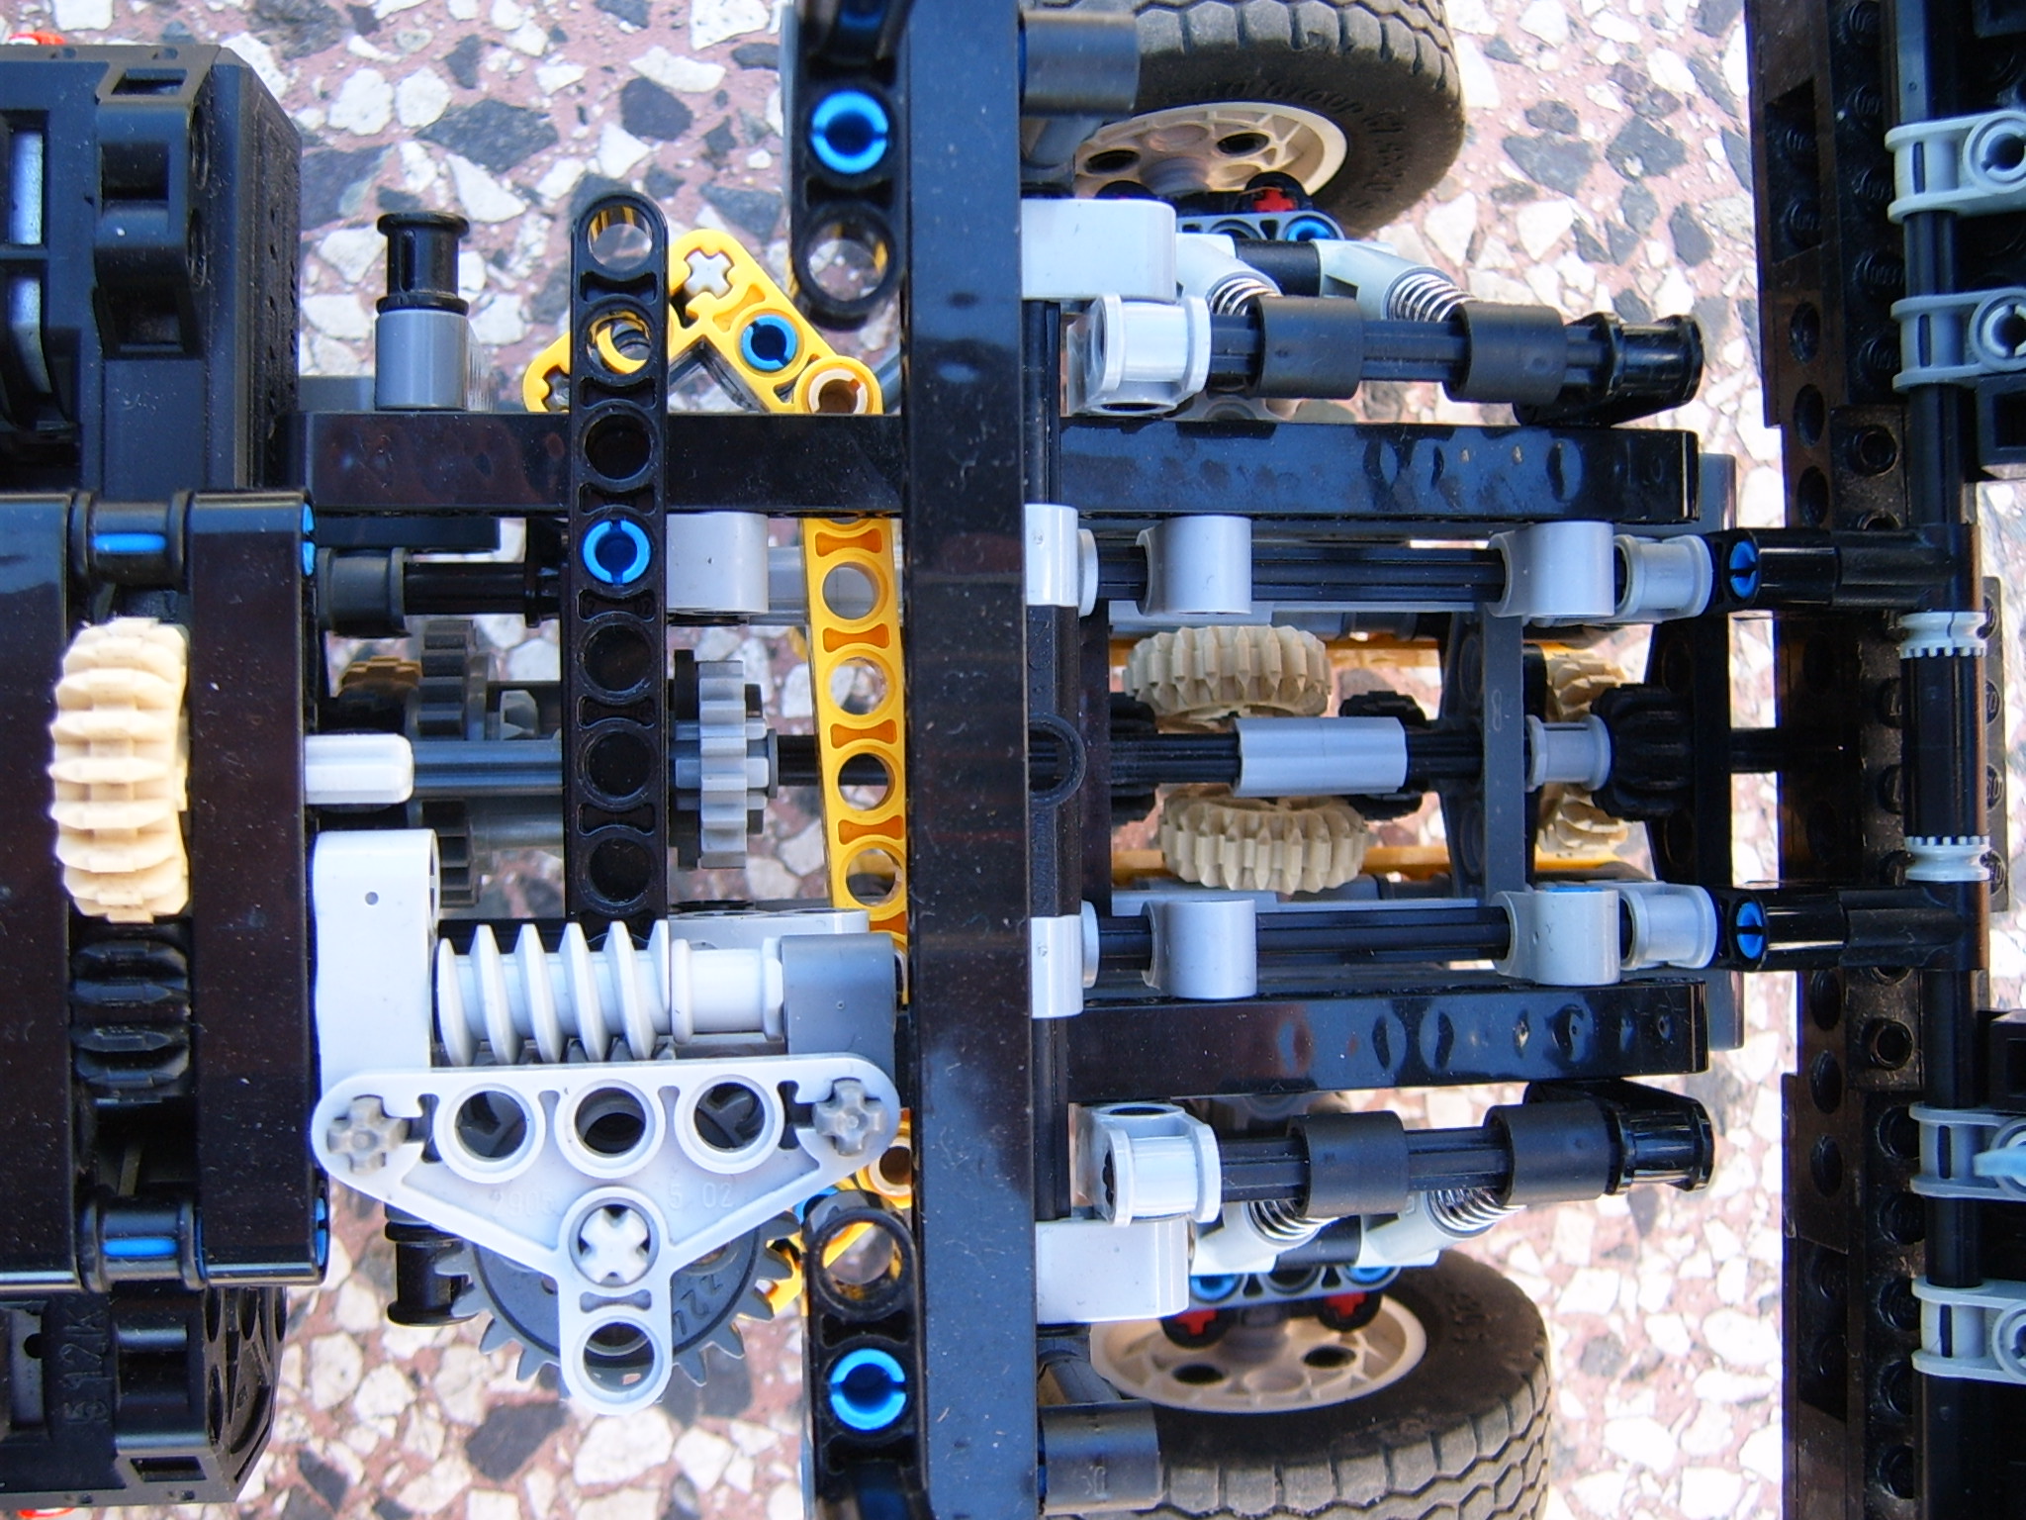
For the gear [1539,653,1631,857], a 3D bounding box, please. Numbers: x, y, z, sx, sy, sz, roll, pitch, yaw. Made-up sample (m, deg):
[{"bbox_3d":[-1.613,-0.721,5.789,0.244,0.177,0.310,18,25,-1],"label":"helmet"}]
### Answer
[{"bbox_3d":[0.060,-0.001,0.236,0.008,0.022,0.022,-1,90,-10],"label":"gear"}]

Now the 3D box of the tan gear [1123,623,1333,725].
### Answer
[{"bbox_3d":[0.022,-0.009,0.232,0.022,0.022,0.008,1,83,-10],"label":"tan gear"}]

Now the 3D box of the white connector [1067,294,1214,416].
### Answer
[{"bbox_3d":[0.010,-0.031,0.168,0.008,0.015,0.008,-1,90,-10],"label":"white connector"}]

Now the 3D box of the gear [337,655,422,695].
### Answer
[{"bbox_3d":[-0.061,0.001,0.215,0.008,0.022,0.022,-1,90,-10],"label":"gear"}]

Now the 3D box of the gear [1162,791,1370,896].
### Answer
[{"bbox_3d":[0.026,0.008,0.232,0.022,0.022,0.008,-1,97,-10],"label":"gear"}]

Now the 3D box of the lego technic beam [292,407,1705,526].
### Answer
[{"bbox_3d":[0.002,-0.024,0.186,0.119,0.008,0.008,-1,90,-10],"label":"lego technic beam"}]

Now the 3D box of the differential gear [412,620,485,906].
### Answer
[{"bbox_3d":[-0.050,0.000,0.198,0.006,0.025,0.025,-1,90,-10],"label":"differential gear"}]

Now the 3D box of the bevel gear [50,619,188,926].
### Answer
[{"bbox_3d":[-0.062,0.001,0.157,0.008,0.022,0.022,-1,90,-10],"label":"bevel gear"}]

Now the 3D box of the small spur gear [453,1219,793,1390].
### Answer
[{"bbox_3d":[-0.028,0.032,0.155,0.026,0.007,0.026,-1,90,-10],"label":"small spur gear"}]

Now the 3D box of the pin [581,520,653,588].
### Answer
[{"bbox_3d":[-0.032,-0.016,0.180,0.006,0.024,0.006,-1,90,-10],"label":"pin"}]

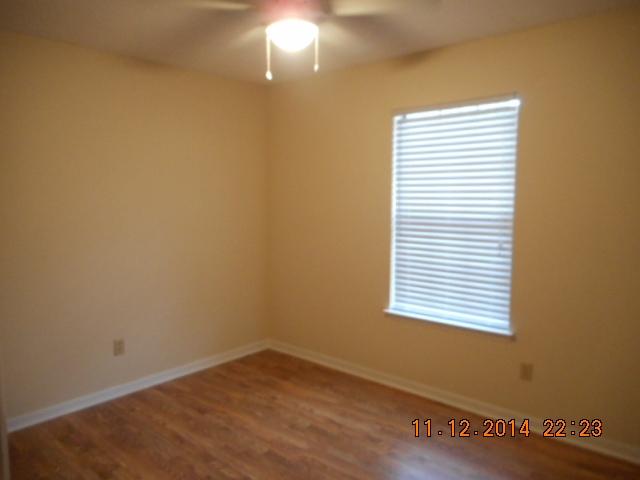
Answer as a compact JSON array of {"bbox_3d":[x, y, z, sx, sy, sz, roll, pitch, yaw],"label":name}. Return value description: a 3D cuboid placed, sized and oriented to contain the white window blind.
[{"bbox_3d":[0.888,-0.150,3.171,0.930,1.480,0.090,5,7,41],"label":"white window blind"}]

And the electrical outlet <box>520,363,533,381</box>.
[{"bbox_3d":[1.280,0.827,2.874,0.072,0.115,0.012,5,7,41],"label":"electrical outlet"}]

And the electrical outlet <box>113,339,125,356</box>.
[{"bbox_3d":[-1.455,0.786,3.361,0.012,0.115,0.072,5,7,41],"label":"electrical outlet"}]

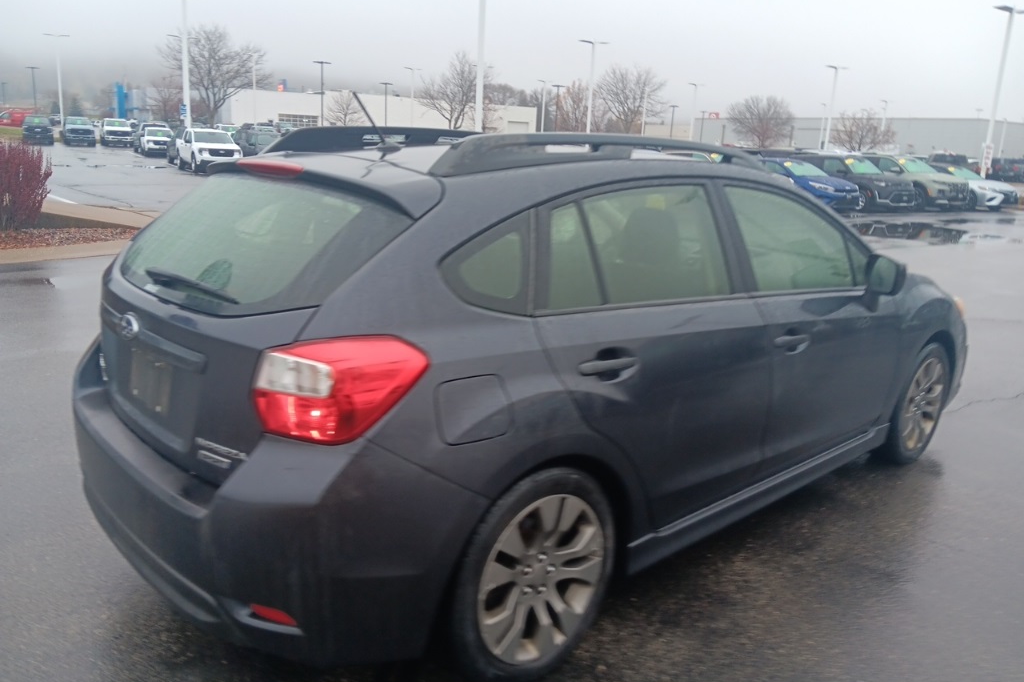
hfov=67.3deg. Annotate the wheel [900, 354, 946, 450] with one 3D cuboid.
[{"bbox_3d":[1.986,0.294,3.855,0.465,0.465,0.180,-9,18,-42],"label":"wheel"}]

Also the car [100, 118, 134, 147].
[{"bbox_3d":[-29.937,-15.781,58.421,2.060,1.970,5.850,-4,14,-30],"label":"car"}]

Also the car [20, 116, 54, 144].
[{"bbox_3d":[-34.362,-15.216,55.770,2.050,1.920,5.600,-5,14,-31],"label":"car"}]

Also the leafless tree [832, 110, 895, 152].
[{"bbox_3d":[28.413,-15.856,62.000,4.690,5.400,4.690,8,13,24],"label":"leafless tree"}]

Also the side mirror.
[{"bbox_3d":[1.485,-0.261,3.048,0.115,0.165,0.175,-8,16,-42],"label":"side mirror"}]

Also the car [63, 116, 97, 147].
[{"bbox_3d":[-30.824,-14.798,54.686,2.020,1.950,5.700,-5,16,-32],"label":"car"}]

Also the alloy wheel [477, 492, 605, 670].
[{"bbox_3d":[0.038,0.627,2.133,0.468,0.468,0.180,-10,18,-41],"label":"alloy wheel"}]

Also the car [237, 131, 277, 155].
[{"bbox_3d":[-10.967,-8.509,34.677,1.920,1.800,4.600,-8,17,-36],"label":"car"}]

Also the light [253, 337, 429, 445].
[{"bbox_3d":[-0.368,0.088,1.685,0.230,0.240,0.360,15,18,41],"label":"light"}]

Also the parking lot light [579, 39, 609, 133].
[{"bbox_3d":[4.750,-14.102,47.080,2.050,8.050,0.400,-4,15,-23],"label":"parking lot light"}]

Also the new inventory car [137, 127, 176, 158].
[{"bbox_3d":[-23.205,-12.986,50.330,1.920,1.750,5.050,-5,14,-31],"label":"new inventory car"}]

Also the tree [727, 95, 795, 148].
[{"bbox_3d":[22.280,-18.877,70.277,6.300,6.800,6.300,7,14,16],"label":"tree"}]

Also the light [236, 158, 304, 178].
[{"bbox_3d":[-0.683,-0.495,2.189,0.090,0.055,0.440,-9,18,-42],"label":"light"}]

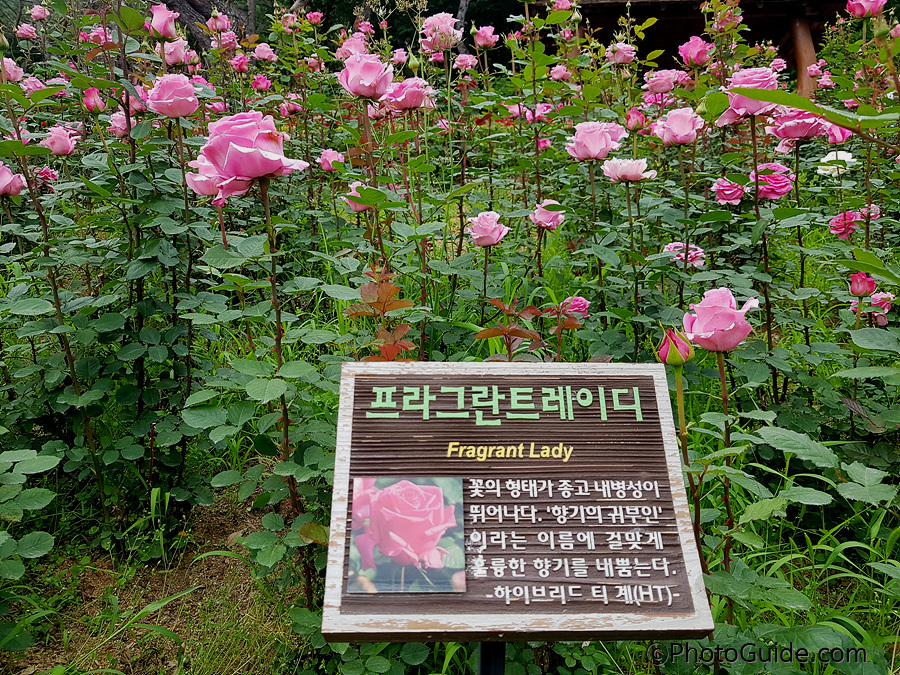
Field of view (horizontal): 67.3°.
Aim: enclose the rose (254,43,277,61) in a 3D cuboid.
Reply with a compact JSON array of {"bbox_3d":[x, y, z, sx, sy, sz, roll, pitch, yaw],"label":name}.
[{"bbox_3d":[-0.655,-1.012,2.400,0.083,0.068,0.080,-5,23,-13],"label":"rose"}]

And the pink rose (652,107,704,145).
[{"bbox_3d":[0.456,-0.423,1.350,0.100,0.075,0.095,7,23,17],"label":"pink rose"}]

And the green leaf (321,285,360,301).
[{"bbox_3d":[-0.146,-0.060,0.900,0.056,0.012,0.036,14,28,0],"label":"green leaf"}]

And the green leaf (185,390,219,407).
[{"bbox_3d":[-0.367,0.092,1.000,0.055,0.012,0.034,-19,28,0],"label":"green leaf"}]

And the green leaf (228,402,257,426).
[{"bbox_3d":[-0.321,0.118,1.040,0.045,0.012,0.052,0,45,8],"label":"green leaf"}]

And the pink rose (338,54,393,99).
[{"bbox_3d":[-0.163,-0.502,1.300,0.098,0.080,0.098,0,17,0],"label":"pink rose"}]

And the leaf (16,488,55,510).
[{"bbox_3d":[-0.583,0.224,0.950,0.057,0.012,0.038,-7,39,0],"label":"leaf"}]

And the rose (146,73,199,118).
[{"bbox_3d":[-0.534,-0.464,1.300,0.100,0.085,0.098,0,17,0],"label":"rose"}]

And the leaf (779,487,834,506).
[{"bbox_3d":[0.484,0.216,0.920,0.074,0.013,0.042,2,30,-3],"label":"leaf"}]

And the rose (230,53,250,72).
[{"bbox_3d":[-0.806,-1.058,2.600,0.077,0.075,0.077,0,17,0],"label":"rose"}]

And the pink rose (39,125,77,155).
[{"bbox_3d":[-0.929,-0.469,1.600,0.088,0.067,0.082,-12,25,-27],"label":"pink rose"}]

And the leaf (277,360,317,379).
[{"bbox_3d":[-0.227,0.047,1.000,0.060,0.012,0.042,-6,33,-4],"label":"leaf"}]

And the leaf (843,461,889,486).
[{"bbox_3d":[0.467,0.153,0.760,0.052,0.014,0.048,22,37,33],"label":"leaf"}]

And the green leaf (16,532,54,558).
[{"bbox_3d":[-0.687,0.345,1.120,0.058,0.012,0.044,-7,42,-12],"label":"green leaf"}]

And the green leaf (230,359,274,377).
[{"bbox_3d":[-0.272,0.041,0.930,0.060,0.013,0.045,0,25,0],"label":"green leaf"}]

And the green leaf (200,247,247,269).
[{"bbox_3d":[-0.285,-0.101,0.850,0.058,0.014,0.045,0,40,0],"label":"green leaf"}]

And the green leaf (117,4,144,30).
[{"bbox_3d":[-0.589,-0.592,1.250,0.042,0.052,0.012,9,34,-28],"label":"green leaf"}]

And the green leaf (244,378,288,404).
[{"bbox_3d":[-0.263,0.077,0.970,0.058,0.013,0.068,3,30,5],"label":"green leaf"}]

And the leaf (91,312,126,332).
[{"bbox_3d":[-0.589,-0.026,1.170,0.058,0.014,0.042,0,47,0],"label":"leaf"}]

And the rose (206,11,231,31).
[{"bbox_3d":[-0.856,-1.172,2.500,0.086,0.072,0.086,0,17,0],"label":"rose"}]

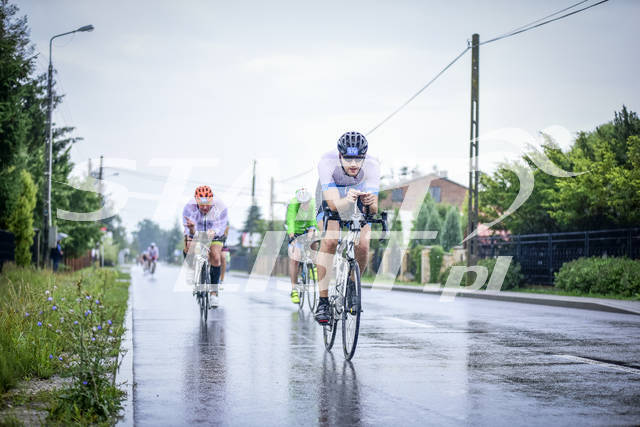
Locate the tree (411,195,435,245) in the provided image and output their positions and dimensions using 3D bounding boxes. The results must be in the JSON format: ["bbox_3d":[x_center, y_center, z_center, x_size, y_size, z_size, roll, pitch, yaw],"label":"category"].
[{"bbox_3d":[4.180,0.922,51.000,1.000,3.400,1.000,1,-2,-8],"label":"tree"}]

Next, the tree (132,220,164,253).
[{"bbox_3d":[-34.650,5.323,250.000,6.200,8.800,6.200,1,-2,-9],"label":"tree"}]

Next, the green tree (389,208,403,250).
[{"bbox_3d":[3.336,1.282,55.000,0.720,3.000,0.720,1,-2,-8],"label":"green tree"}]

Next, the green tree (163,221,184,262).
[{"bbox_3d":[-21.776,4.311,185.000,3.300,6.540,3.300,1,-2,-8],"label":"green tree"}]

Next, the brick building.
[{"bbox_3d":[7.809,0.841,93.000,7.200,7.400,8.500,1,-2,-8],"label":"brick building"}]

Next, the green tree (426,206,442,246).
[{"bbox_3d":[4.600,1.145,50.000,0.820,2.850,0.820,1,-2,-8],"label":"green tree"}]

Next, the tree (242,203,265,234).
[{"bbox_3d":[-5.984,2.025,112.000,2.300,5.670,2.300,1,-2,-8],"label":"tree"}]

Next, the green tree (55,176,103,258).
[{"bbox_3d":[-15.977,0.626,82.000,3.500,6.130,3.500,1,-2,-8],"label":"green tree"}]

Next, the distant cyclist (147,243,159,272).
[{"bbox_3d":[-8.329,2.217,62.000,0.580,1.550,1.650,1,-2,-9],"label":"distant cyclist"}]

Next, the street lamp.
[{"bbox_3d":[-9.295,-2.421,46.000,1.950,9.130,0.350,1,-2,-8],"label":"street lamp"}]

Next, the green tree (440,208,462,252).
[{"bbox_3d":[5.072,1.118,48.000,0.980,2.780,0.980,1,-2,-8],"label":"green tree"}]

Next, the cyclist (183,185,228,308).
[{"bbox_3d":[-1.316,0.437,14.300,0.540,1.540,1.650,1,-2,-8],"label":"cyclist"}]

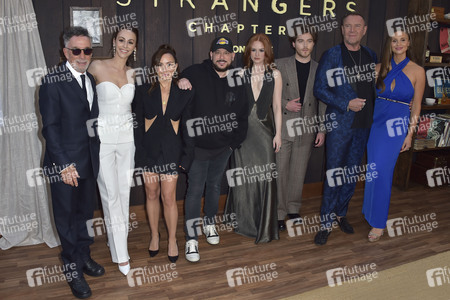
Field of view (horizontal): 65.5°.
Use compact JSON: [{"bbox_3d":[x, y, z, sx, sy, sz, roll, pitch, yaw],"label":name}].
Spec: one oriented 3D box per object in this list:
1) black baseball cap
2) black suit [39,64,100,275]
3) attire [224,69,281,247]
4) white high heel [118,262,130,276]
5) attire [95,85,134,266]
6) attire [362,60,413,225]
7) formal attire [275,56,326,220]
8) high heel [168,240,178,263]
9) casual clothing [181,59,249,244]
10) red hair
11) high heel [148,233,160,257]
[{"bbox_3d":[-0.019,-0.790,2.630,0.178,0.130,0.260,2,12,1],"label":"black baseball cap"},{"bbox_3d":[-1.040,0.159,2.436,0.480,1.470,0.340,-10,17,-41],"label":"black suit"},{"bbox_3d":[0.243,0.048,3.092,0.460,1.490,0.420,2,13,6],"label":"attire"},{"bbox_3d":[-0.765,0.837,2.648,0.080,0.120,0.230,-4,13,-21],"label":"white high heel"},{"bbox_3d":[-0.798,0.187,2.575,0.310,1.380,0.300,-5,14,-24],"label":"attire"},{"bbox_3d":[1.458,-0.016,3.140,0.400,1.520,0.320,8,14,29],"label":"attire"},{"bbox_3d":[0.729,-0.098,3.426,0.510,1.540,0.310,1,13,2],"label":"formal attire"},{"bbox_3d":[-0.412,0.799,2.836,0.078,0.120,0.220,-1,13,-6],"label":"high heel"},{"bbox_3d":[-0.084,0.026,2.921,0.570,1.500,0.400,-1,13,-9],"label":"casual clothing"},{"bbox_3d":[0.282,-0.805,2.899,0.250,0.310,0.250,2,13,7],"label":"red hair"},{"bbox_3d":[-0.580,0.768,2.896,0.080,0.130,0.220,1,12,0],"label":"high heel"}]

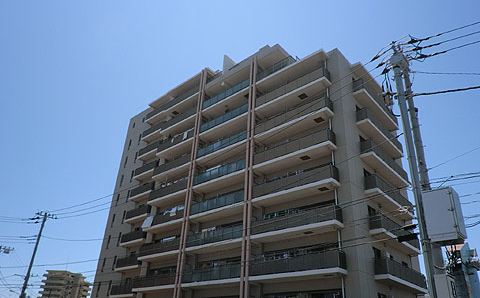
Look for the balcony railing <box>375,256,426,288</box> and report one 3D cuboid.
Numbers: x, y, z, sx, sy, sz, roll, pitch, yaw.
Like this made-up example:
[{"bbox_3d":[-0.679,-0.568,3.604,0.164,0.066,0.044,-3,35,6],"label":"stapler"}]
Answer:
[{"bbox_3d":[11.558,8.987,25.471,0.914,1.050,7.356,-21,-37,37],"label":"balcony railing"}]

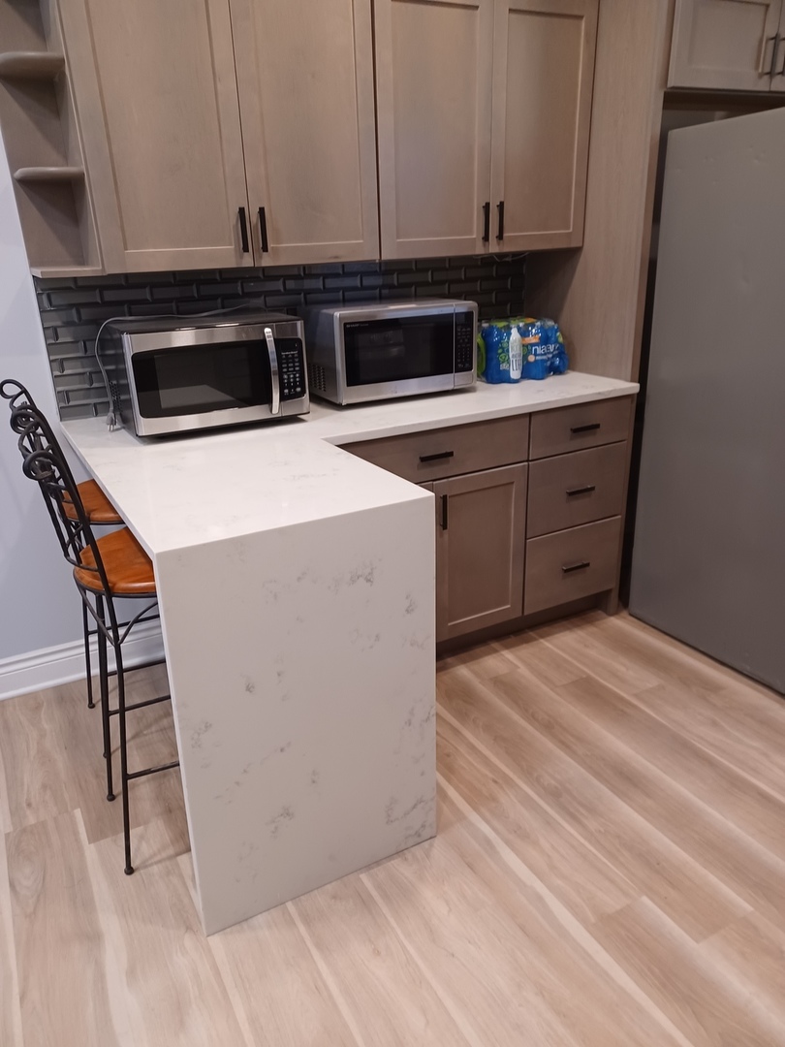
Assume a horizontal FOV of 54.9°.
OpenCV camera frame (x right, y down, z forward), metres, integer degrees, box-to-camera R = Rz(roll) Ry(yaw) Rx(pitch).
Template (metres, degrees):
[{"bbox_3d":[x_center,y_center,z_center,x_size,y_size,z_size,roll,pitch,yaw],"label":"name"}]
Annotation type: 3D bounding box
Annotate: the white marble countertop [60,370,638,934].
[{"bbox_3d":[0.067,0.119,2.427,1.790,0.932,1.240,-13,24,-27],"label":"white marble countertop"}]

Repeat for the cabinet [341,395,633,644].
[{"bbox_3d":[0.179,-0.019,2.812,1.224,0.902,0.650,-13,24,-27],"label":"cabinet"}]

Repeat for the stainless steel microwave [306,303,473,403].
[{"bbox_3d":[-0.028,-0.602,2.590,0.520,0.297,0.370,-13,24,-27],"label":"stainless steel microwave"}]

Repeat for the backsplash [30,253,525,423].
[{"bbox_3d":[-0.251,-0.713,2.692,1.816,0.442,0.015,-13,24,-27],"label":"backsplash"}]

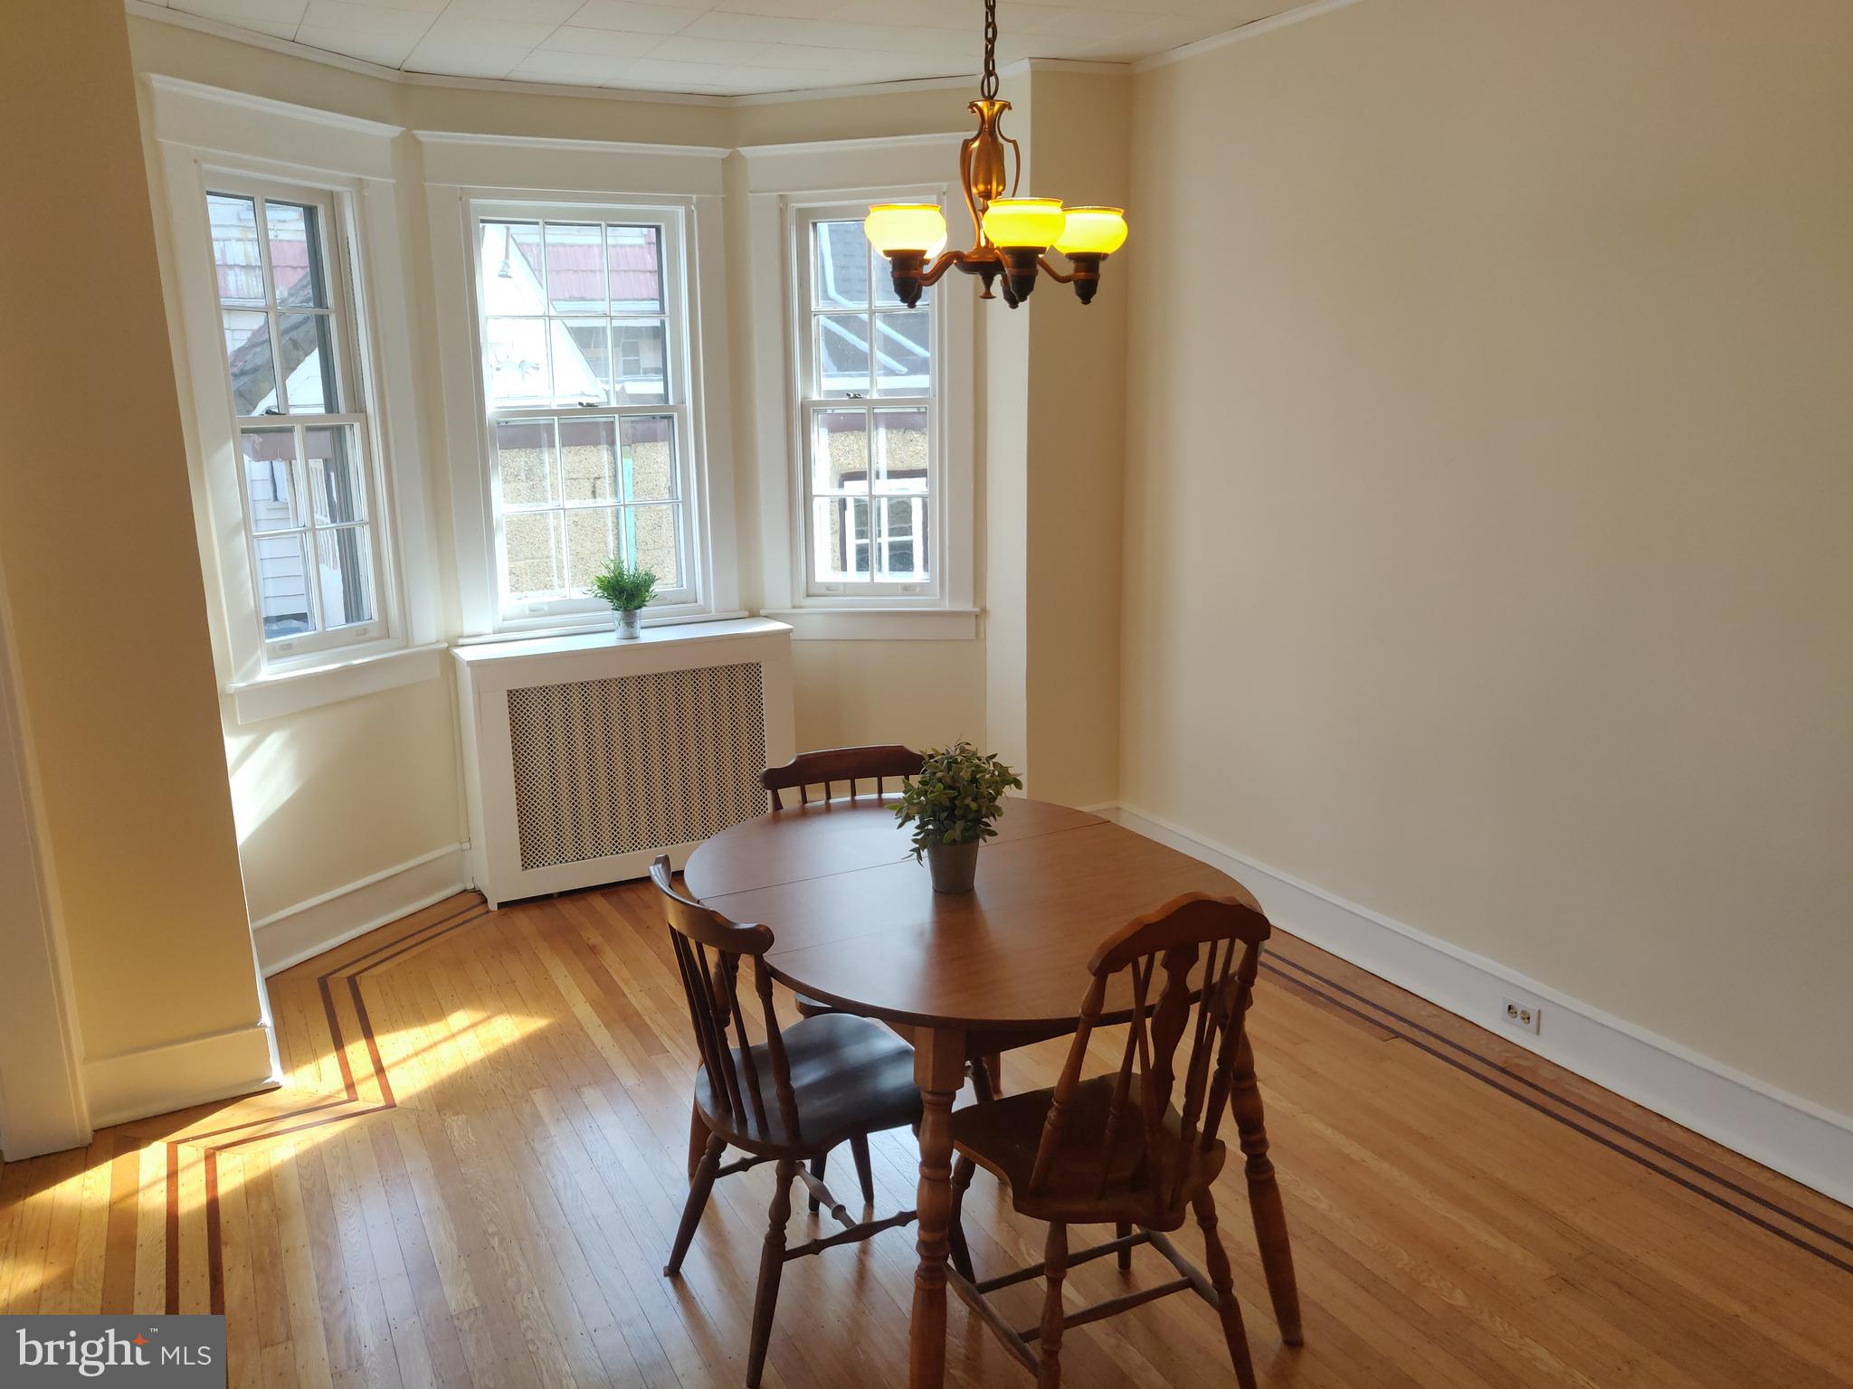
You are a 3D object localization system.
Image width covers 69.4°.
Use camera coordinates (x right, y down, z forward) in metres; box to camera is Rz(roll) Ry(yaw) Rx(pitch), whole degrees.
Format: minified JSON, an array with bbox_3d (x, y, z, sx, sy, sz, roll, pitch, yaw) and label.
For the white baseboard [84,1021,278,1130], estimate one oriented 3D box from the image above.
[{"bbox_3d":[-1.748,0.898,3.159,0.390,0.165,0.025,-7,14,-26],"label":"white baseboard"}]

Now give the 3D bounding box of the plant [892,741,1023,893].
[{"bbox_3d":[0.056,0.219,2.385,0.230,0.270,0.220,-1,13,0],"label":"plant"}]

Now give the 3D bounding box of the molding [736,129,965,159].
[{"bbox_3d":[-0.225,-1.794,4.364,0.830,0.045,0.060,3,13,15],"label":"molding"}]

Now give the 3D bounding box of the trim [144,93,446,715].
[{"bbox_3d":[-1.763,-0.820,3.909,0.120,1.690,0.830,5,14,26],"label":"trim"}]

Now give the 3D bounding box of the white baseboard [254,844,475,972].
[{"bbox_3d":[-1.742,0.661,4.209,0.025,0.160,0.810,5,14,26],"label":"white baseboard"}]

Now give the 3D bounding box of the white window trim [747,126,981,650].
[{"bbox_3d":[-0.213,-1.009,4.576,0.830,1.670,0.120,3,13,15],"label":"white window trim"}]

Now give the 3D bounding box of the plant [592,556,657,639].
[{"bbox_3d":[-1.020,-0.328,4.510,0.215,0.278,0.210,-1,13,0],"label":"plant"}]

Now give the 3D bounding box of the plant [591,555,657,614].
[{"bbox_3d":[-1.015,-0.370,4.500,0.220,0.190,0.210,-1,13,0],"label":"plant"}]

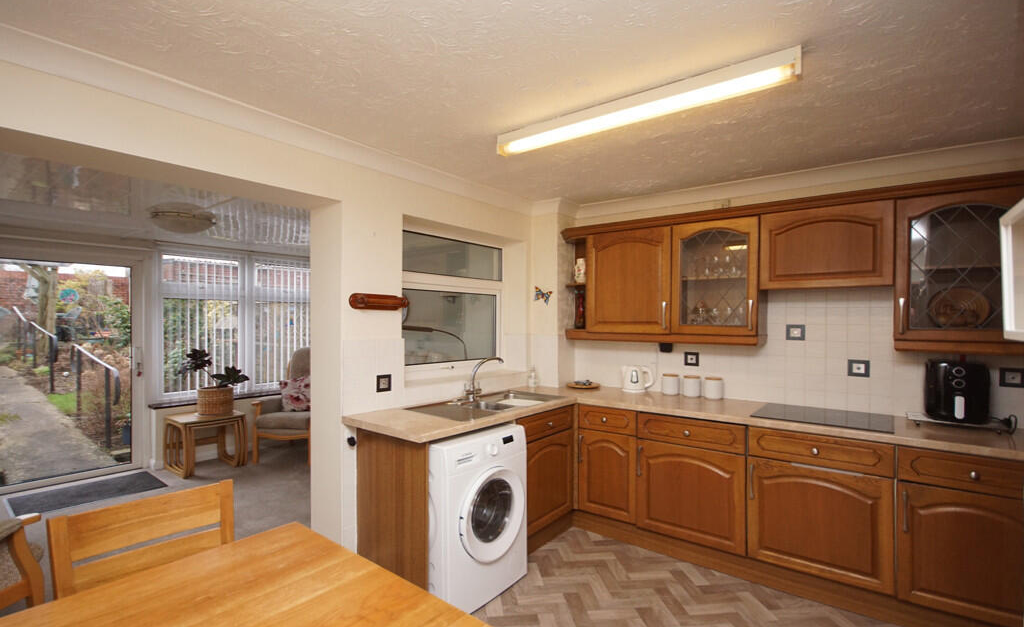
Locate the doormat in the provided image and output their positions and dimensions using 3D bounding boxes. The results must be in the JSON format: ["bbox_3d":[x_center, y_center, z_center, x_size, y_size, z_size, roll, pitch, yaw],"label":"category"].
[{"bbox_3d":[-3.435,1.447,3.707,0.540,0.012,0.880,0,-1,44],"label":"doormat"}]

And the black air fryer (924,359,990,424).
[{"bbox_3d":[2.243,0.385,2.300,0.240,0.308,0.285,0,0,38],"label":"black air fryer"}]

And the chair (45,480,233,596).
[{"bbox_3d":[-0.938,1.010,1.215,0.440,0.900,0.500,0,0,-44],"label":"chair"}]

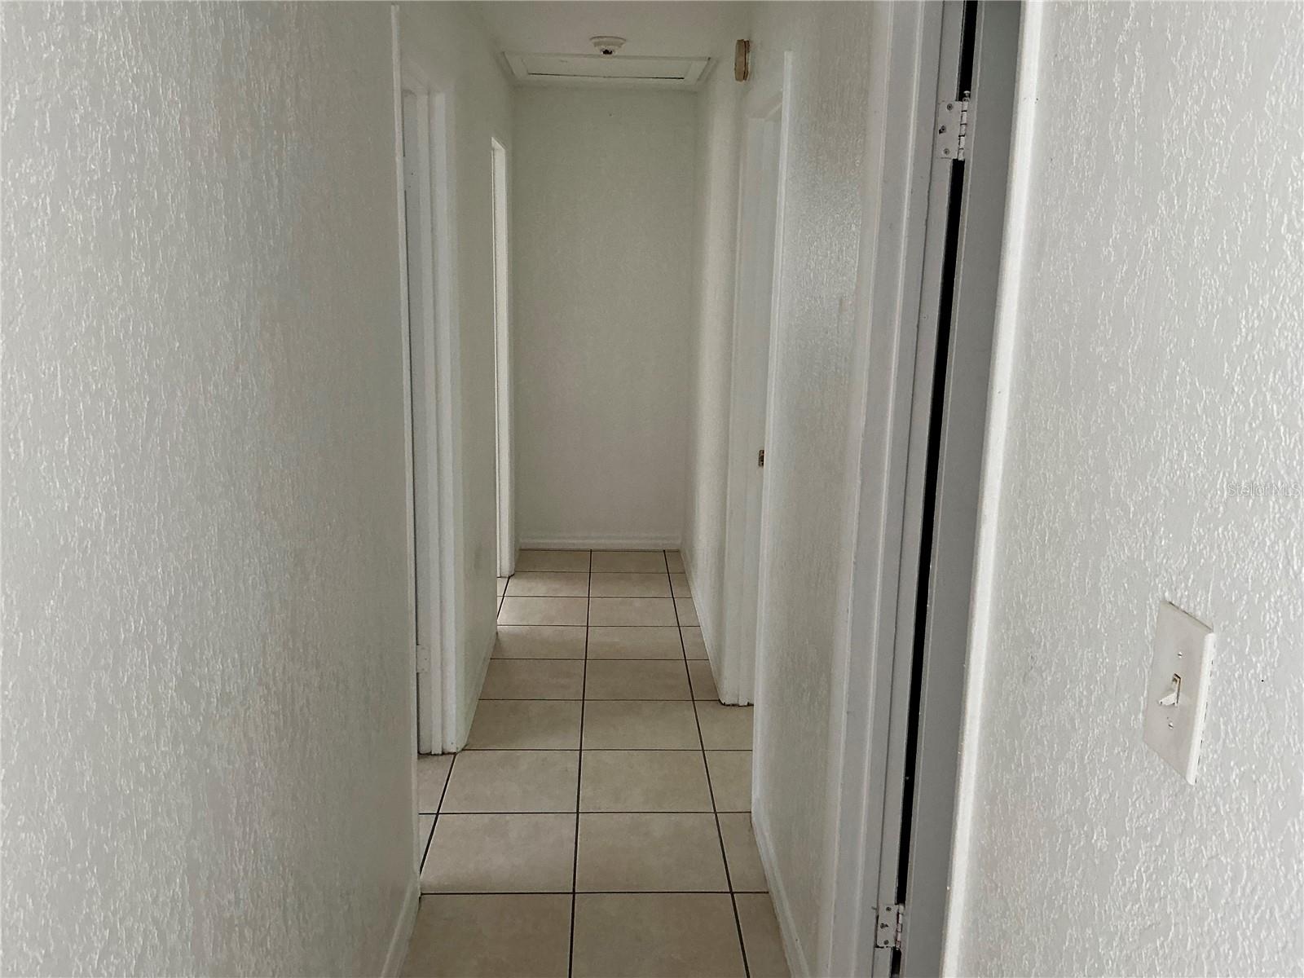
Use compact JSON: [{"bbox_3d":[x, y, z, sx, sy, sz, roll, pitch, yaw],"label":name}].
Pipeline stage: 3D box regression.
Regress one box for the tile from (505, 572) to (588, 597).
[{"bbox_3d":[-0.512,0.483,5.275,0.400,0.010,0.400,1,12,-3],"label":"tile"}]

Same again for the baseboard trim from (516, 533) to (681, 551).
[{"bbox_3d":[-0.288,0.302,5.893,0.900,0.084,0.015,1,12,-3],"label":"baseboard trim"}]

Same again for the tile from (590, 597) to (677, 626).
[{"bbox_3d":[-0.090,0.572,4.880,0.401,0.011,0.401,1,12,-3],"label":"tile"}]

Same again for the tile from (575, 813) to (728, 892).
[{"bbox_3d":[-0.004,0.998,2.897,0.401,0.011,0.401,1,12,-3],"label":"tile"}]

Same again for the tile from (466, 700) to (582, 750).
[{"bbox_3d":[-0.436,0.823,3.672,0.385,0.011,0.401,1,12,-3],"label":"tile"}]

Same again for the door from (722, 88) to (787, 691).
[{"bbox_3d":[0.354,-0.145,3.232,0.125,2.099,0.900,1,12,-3],"label":"door"}]

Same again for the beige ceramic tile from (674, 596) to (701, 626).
[{"bbox_3d":[0.163,0.575,4.892,0.097,0.011,0.401,1,12,-3],"label":"beige ceramic tile"}]

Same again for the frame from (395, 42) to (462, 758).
[{"bbox_3d":[-0.652,-0.081,2.866,0.140,2.100,0.845,1,12,-3],"label":"frame"}]

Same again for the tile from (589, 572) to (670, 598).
[{"bbox_3d":[-0.106,0.487,5.293,0.400,0.010,0.400,1,12,-3],"label":"tile"}]

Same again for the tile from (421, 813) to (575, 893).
[{"bbox_3d":[-0.411,0.998,2.893,0.400,0.010,0.400,1,12,-3],"label":"tile"}]

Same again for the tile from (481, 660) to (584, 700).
[{"bbox_3d":[-0.462,0.740,4.084,0.400,0.010,0.400,1,12,-3],"label":"tile"}]

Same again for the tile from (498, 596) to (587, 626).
[{"bbox_3d":[-0.495,0.569,4.878,0.400,0.010,0.400,1,12,-3],"label":"tile"}]

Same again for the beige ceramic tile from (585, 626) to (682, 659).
[{"bbox_3d":[-0.072,0.659,4.499,0.400,0.010,0.400,1,12,-3],"label":"beige ceramic tile"}]

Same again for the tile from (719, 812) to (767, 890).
[{"bbox_3d":[0.249,1.001,2.909,0.097,0.011,0.401,1,12,-3],"label":"tile"}]

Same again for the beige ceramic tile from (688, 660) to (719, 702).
[{"bbox_3d":[0.197,0.747,4.113,0.096,0.010,0.400,1,12,-3],"label":"beige ceramic tile"}]

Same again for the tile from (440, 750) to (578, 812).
[{"bbox_3d":[-0.427,0.908,3.275,0.401,0.011,0.401,1,12,-3],"label":"tile"}]

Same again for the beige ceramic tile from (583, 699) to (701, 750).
[{"bbox_3d":[-0.039,0.830,3.705,0.400,0.010,0.400,1,12,-3],"label":"beige ceramic tile"}]

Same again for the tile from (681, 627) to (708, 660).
[{"bbox_3d":[0.180,0.660,4.495,0.097,0.011,0.401,1,12,-3],"label":"tile"}]

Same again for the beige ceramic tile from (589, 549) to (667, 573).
[{"bbox_3d":[-0.125,0.400,5.681,0.401,0.011,0.417,1,12,-3],"label":"beige ceramic tile"}]

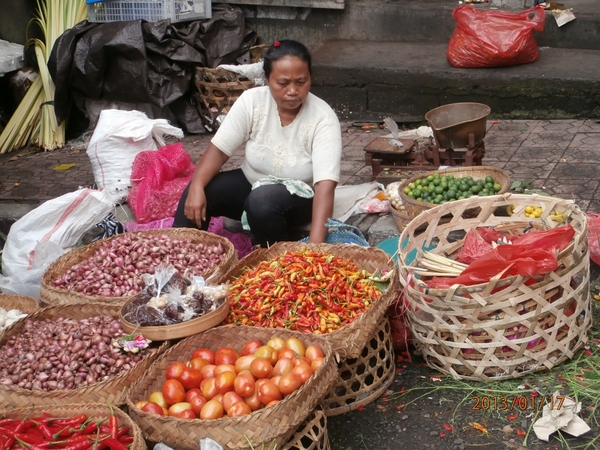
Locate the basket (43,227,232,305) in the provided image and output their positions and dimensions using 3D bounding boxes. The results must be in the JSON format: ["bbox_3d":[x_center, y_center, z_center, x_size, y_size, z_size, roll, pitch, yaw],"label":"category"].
[{"bbox_3d":[-0.470,0.172,2.995,0.580,0.150,0.580,-12,21,-9],"label":"basket"}]

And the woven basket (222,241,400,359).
[{"bbox_3d":[0.031,0.237,2.755,0.510,0.170,0.510,-7,25,0],"label":"woven basket"}]

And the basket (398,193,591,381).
[{"bbox_3d":[0.590,0.173,2.955,0.570,0.330,0.570,-8,23,11],"label":"basket"}]

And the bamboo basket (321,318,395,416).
[{"bbox_3d":[0.035,0.338,2.855,0.460,0.230,0.460,-8,20,0],"label":"bamboo basket"}]

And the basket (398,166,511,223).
[{"bbox_3d":[0.524,-0.073,3.330,0.375,0.140,0.375,-5,21,9],"label":"basket"}]

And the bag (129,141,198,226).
[{"bbox_3d":[-0.545,-0.166,3.910,0.260,0.290,0.220,-11,21,-7],"label":"bag"}]

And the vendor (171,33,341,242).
[{"bbox_3d":[-0.090,-0.205,3.470,0.570,0.840,0.620,-3,21,13],"label":"vendor"}]

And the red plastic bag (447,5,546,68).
[{"bbox_3d":[0.937,-0.920,4.717,0.440,0.280,0.260,-4,21,12],"label":"red plastic bag"}]

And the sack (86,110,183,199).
[{"bbox_3d":[-0.716,-0.325,4.250,0.370,0.370,0.290,-11,21,-9],"label":"sack"}]

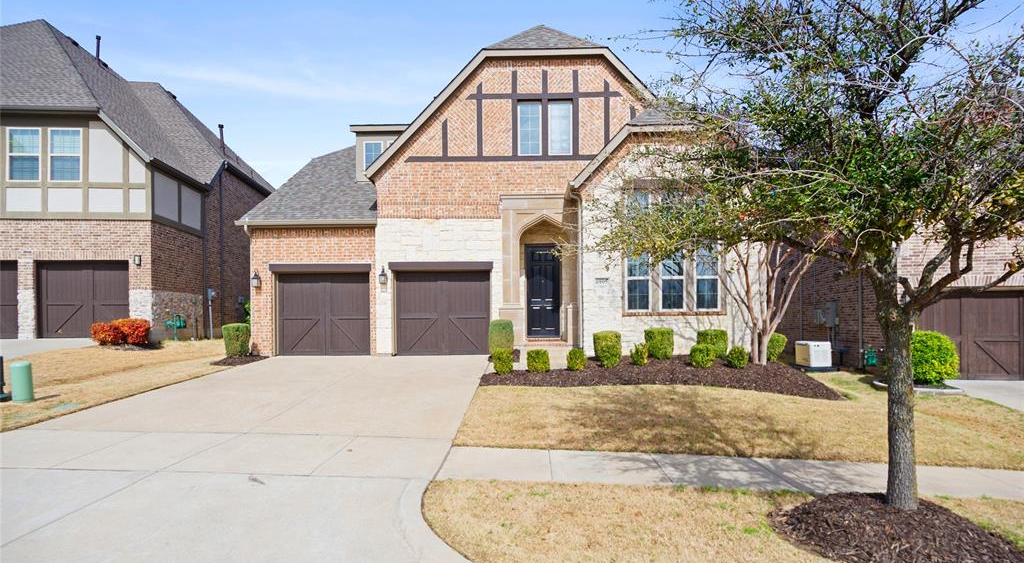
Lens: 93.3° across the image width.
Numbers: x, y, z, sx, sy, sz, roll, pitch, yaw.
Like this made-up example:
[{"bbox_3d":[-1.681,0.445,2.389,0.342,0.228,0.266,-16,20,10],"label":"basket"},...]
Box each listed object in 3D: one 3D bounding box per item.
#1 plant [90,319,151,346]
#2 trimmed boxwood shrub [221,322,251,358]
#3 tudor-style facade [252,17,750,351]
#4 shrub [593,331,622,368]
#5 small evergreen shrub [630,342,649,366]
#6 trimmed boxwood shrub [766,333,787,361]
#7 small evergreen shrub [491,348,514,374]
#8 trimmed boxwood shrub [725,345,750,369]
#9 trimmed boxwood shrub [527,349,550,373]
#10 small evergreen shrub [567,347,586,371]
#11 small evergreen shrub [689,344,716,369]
[{"bbox_3d":[-9.919,1.274,12.250,1.508,0.683,0.900,0,0,2],"label":"plant"},{"bbox_3d":[-6.934,1.484,12.150,0.717,0.838,0.700,0,0,2],"label":"trimmed boxwood shrub"},{"bbox_3d":[-0.250,-2.600,17.600,12.800,9.100,13.600,0,0,2],"label":"tudor-style facade"},{"bbox_3d":[2.055,1.469,10.400,0.624,0.770,0.660,0,0,2],"label":"shrub"},{"bbox_3d":[2.731,1.553,10.350,0.386,0.504,0.400,0,0,2],"label":"small evergreen shrub"},{"bbox_3d":[5.955,1.489,10.900,0.496,0.619,0.520,0,0,2],"label":"trimmed boxwood shrub"},{"bbox_3d":[-0.181,1.684,10.300,0.469,0.543,0.480,0,0,2],"label":"small evergreen shrub"},{"bbox_3d":[4.760,1.607,10.200,0.507,0.482,0.500,0,0,2],"label":"trimmed boxwood shrub"},{"bbox_3d":[0.574,1.714,10.400,0.501,0.491,0.500,0,0,2],"label":"trimmed boxwood shrub"},{"bbox_3d":[1.394,1.681,10.400,0.420,0.489,0.430,0,0,2],"label":"small evergreen shrub"},{"bbox_3d":[4.052,1.580,10.250,0.573,0.499,0.560,0,0,2],"label":"small evergreen shrub"}]

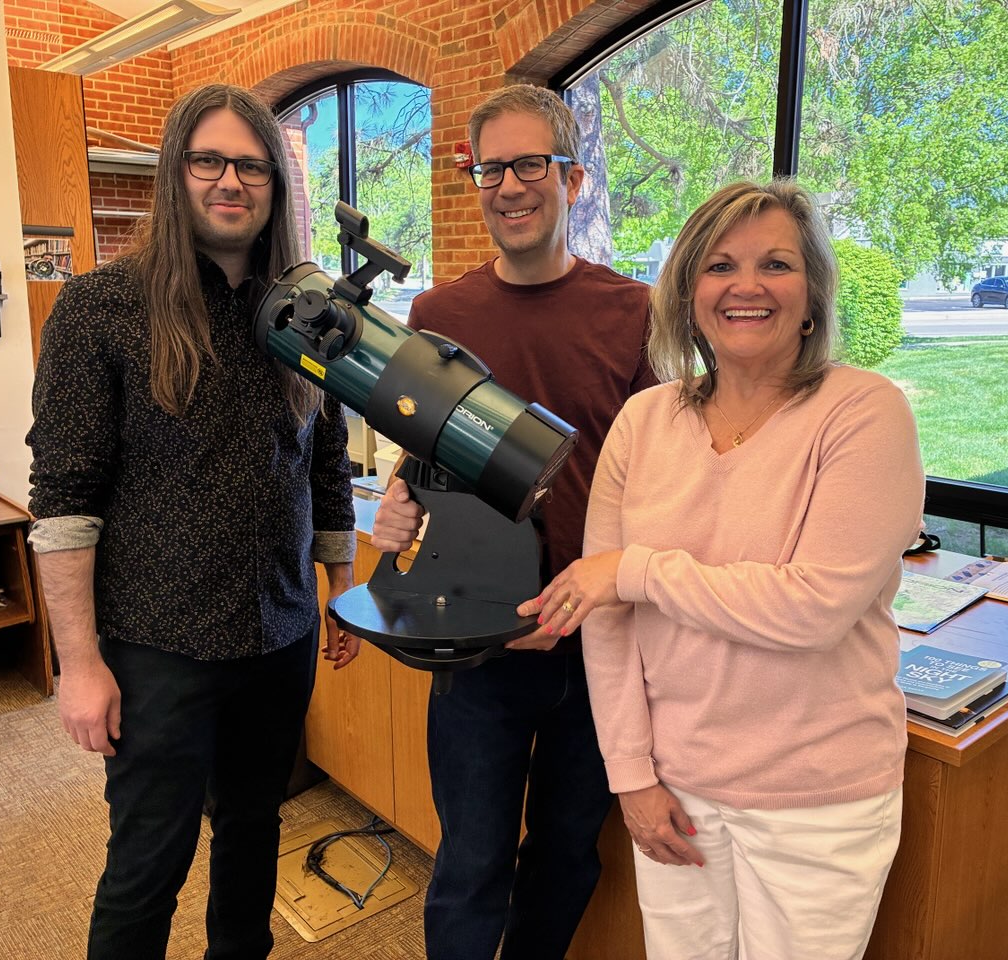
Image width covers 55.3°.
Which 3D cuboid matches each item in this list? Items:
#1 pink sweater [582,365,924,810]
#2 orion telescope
[{"bbox_3d":[0.321,0.126,1.225,0.440,0.520,0.320,4,13,18],"label":"pink sweater"},{"bbox_3d":[-0.128,-0.060,1.370,0.475,0.653,0.324,5,13,20],"label":"orion telescope"}]

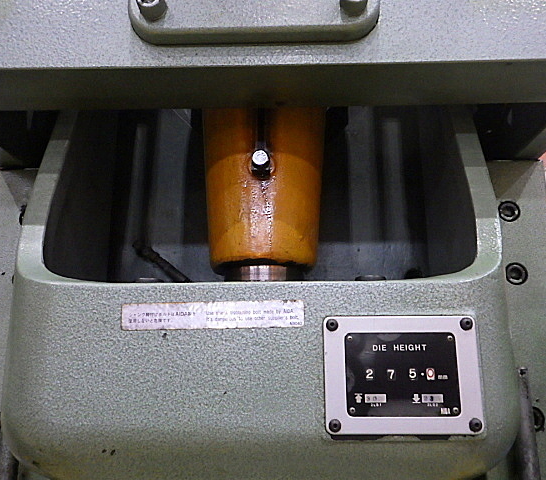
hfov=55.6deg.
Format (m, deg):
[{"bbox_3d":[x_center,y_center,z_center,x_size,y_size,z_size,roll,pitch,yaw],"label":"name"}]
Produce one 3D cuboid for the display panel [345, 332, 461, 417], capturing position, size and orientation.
[{"bbox_3d":[0.115,0.119,0.461,0.100,0.072,0.004,0,-12,0],"label":"display panel"}]

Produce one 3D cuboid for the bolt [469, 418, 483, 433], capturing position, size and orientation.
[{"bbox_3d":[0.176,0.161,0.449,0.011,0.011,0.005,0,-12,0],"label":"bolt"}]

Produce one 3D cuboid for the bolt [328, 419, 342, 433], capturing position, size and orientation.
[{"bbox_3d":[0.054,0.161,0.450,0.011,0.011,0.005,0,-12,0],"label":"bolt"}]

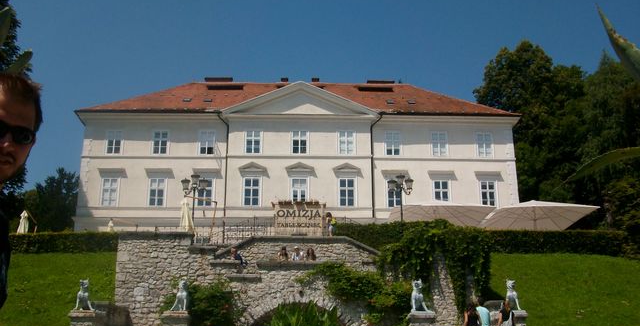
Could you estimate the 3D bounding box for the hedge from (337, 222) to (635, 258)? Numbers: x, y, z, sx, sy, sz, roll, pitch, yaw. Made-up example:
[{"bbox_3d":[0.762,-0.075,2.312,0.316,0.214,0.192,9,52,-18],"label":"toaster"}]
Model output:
[{"bbox_3d":[8.441,3.994,32.336,15.196,1.450,1.500,0,-15,0],"label":"hedge"}]

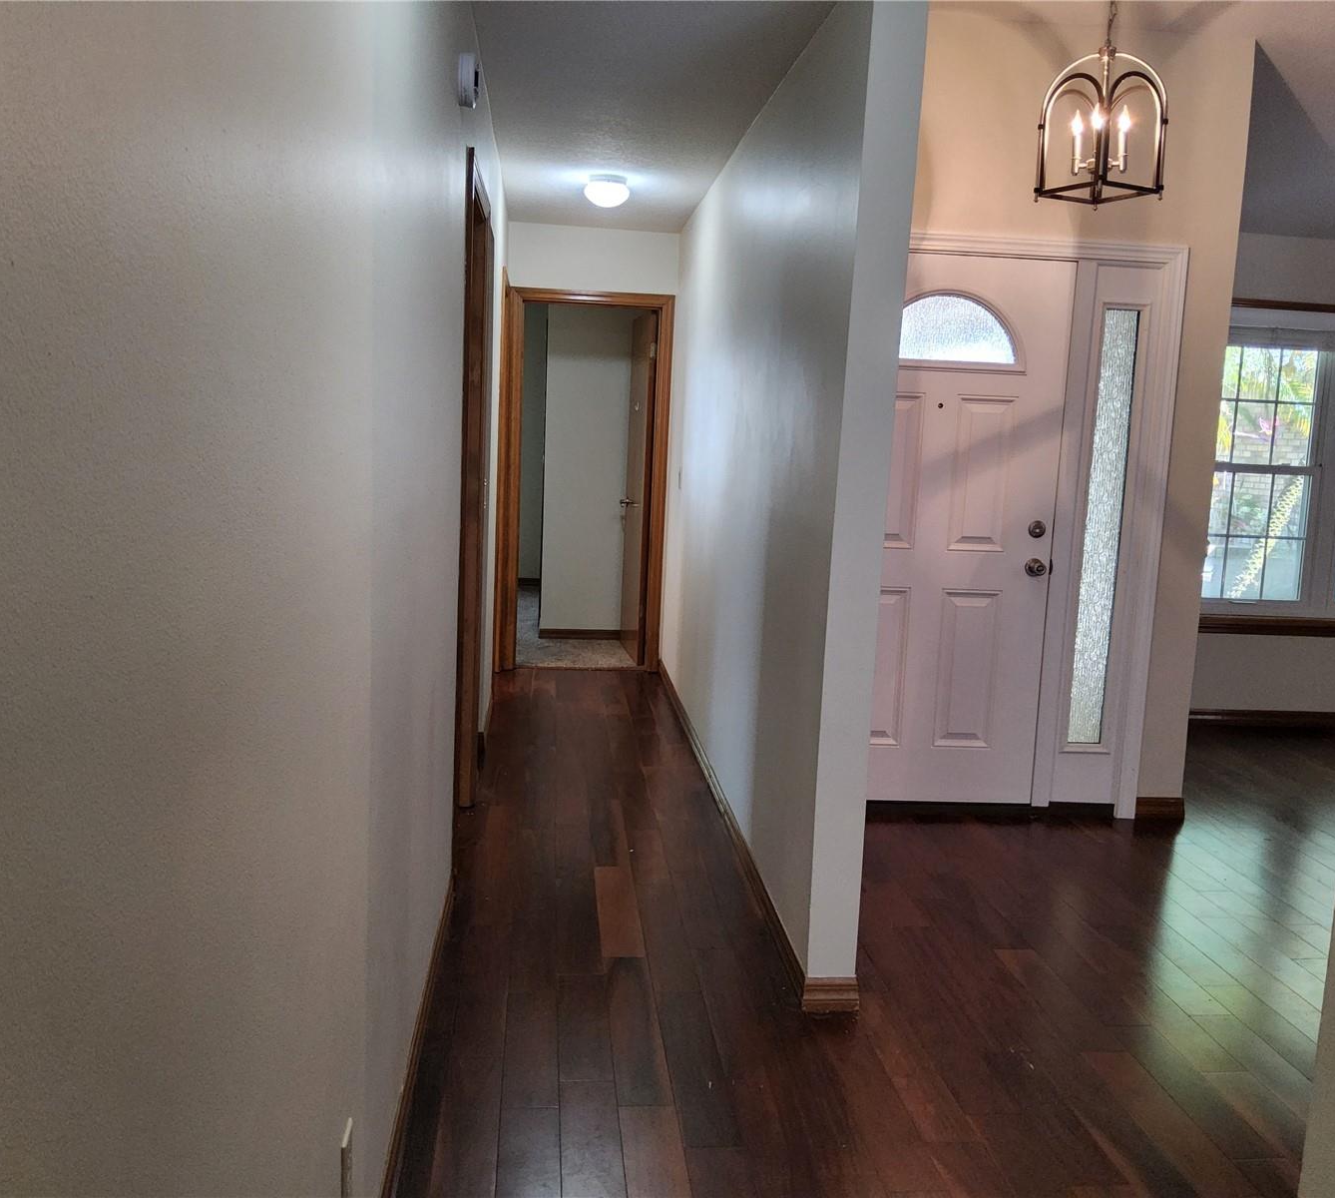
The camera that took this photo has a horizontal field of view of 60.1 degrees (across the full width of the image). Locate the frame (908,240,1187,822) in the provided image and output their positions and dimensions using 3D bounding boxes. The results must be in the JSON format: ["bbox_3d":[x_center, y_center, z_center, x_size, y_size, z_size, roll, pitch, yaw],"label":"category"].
[{"bbox_3d":[1.108,-0.229,4.209,1.410,2.100,0.120,2,8,-6],"label":"frame"}]

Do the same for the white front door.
[{"bbox_3d":[0.955,-0.225,4.196,0.920,1.990,0.045,2,8,-6],"label":"white front door"}]

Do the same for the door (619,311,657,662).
[{"bbox_3d":[-0.177,-0.672,7.000,0.040,2.030,0.762,1,8,-10],"label":"door"}]

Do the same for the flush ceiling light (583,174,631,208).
[{"bbox_3d":[-0.262,-1.783,5.076,0.205,0.118,0.205,2,8,-6],"label":"flush ceiling light"}]

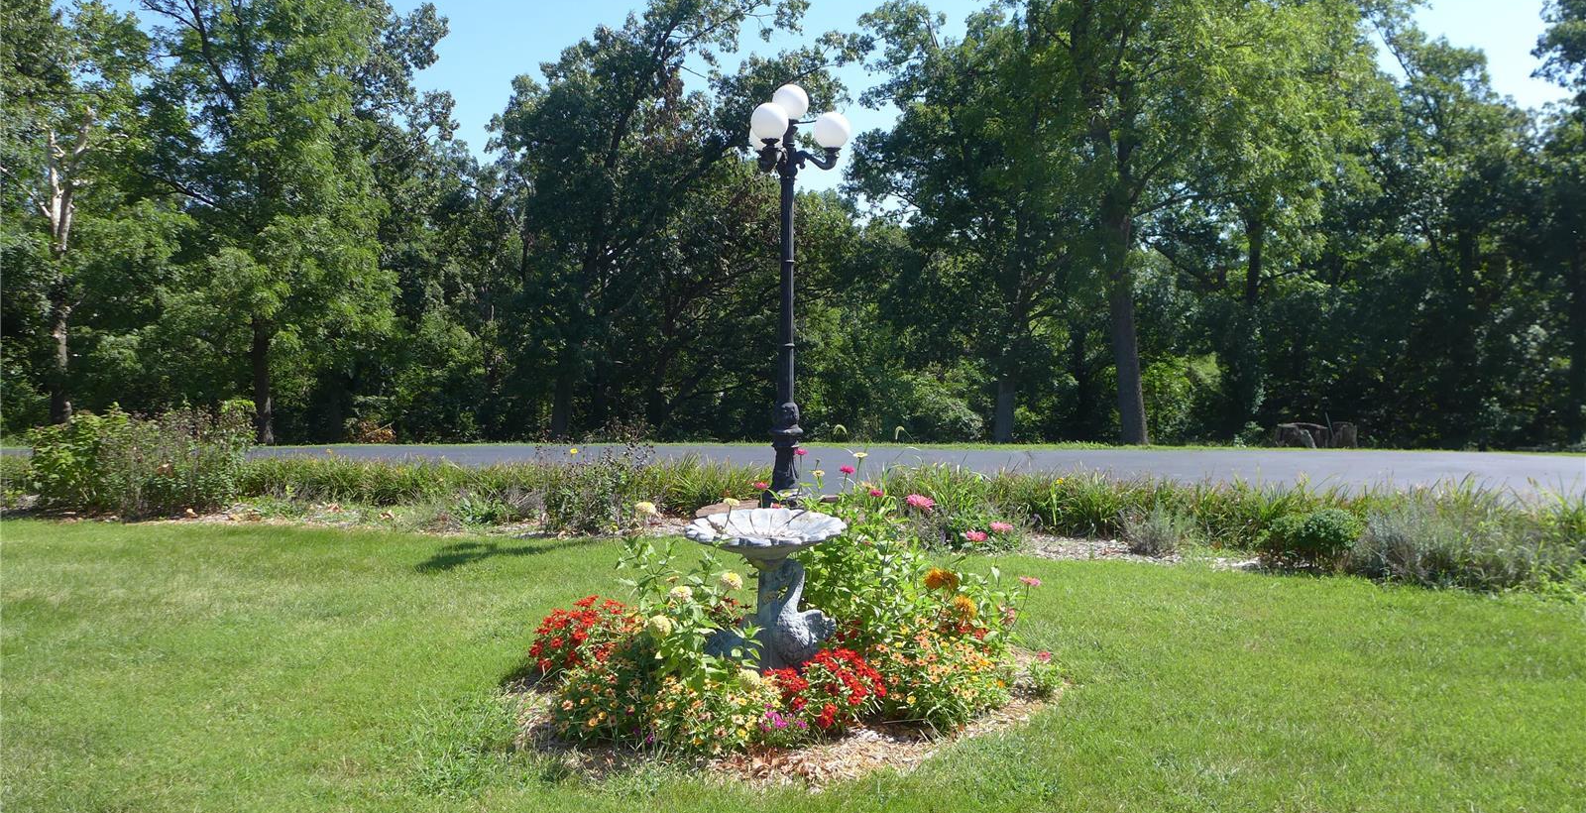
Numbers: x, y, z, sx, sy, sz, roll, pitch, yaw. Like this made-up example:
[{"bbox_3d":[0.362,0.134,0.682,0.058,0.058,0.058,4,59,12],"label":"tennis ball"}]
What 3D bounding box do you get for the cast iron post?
[{"bbox_3d":[0.023,-0.588,7.513,0.536,2.692,0.616,1,5,0],"label":"cast iron post"}]

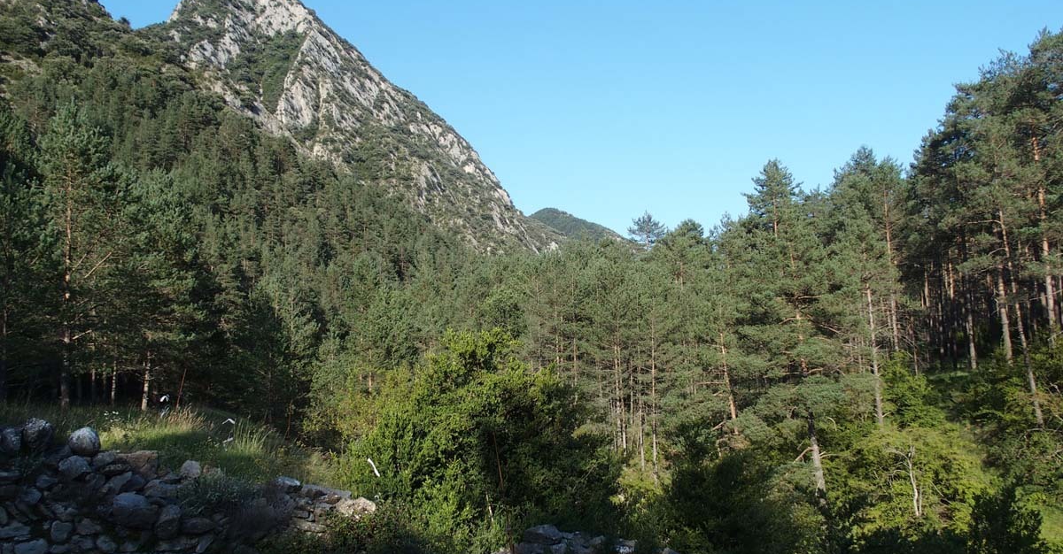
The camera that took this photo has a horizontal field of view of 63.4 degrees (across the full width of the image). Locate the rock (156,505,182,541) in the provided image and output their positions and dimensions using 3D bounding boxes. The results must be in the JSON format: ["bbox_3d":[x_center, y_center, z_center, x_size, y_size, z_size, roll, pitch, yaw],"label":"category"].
[{"bbox_3d":[-2.974,2.008,7.050,0.211,0.265,0.240,-1,-7,0],"label":"rock"}]

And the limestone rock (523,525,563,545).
[{"bbox_3d":[0.098,2.312,7.700,0.344,0.144,0.260,-1,-7,0],"label":"limestone rock"}]

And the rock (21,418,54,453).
[{"bbox_3d":[-4.189,1.343,7.300,0.255,0.274,0.260,-1,-7,0],"label":"rock"}]

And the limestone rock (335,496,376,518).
[{"bbox_3d":[-1.593,2.092,7.800,0.341,0.166,0.260,-1,-7,0],"label":"limestone rock"}]

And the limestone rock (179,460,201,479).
[{"bbox_3d":[-2.826,1.590,7.100,0.151,0.148,0.170,-1,-7,0],"label":"limestone rock"}]

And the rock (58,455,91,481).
[{"bbox_3d":[-3.801,1.587,7.150,0.250,0.198,0.230,-1,-7,0],"label":"rock"}]

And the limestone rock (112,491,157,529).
[{"bbox_3d":[-3.109,1.830,6.750,0.281,0.260,0.300,-1,-7,0],"label":"limestone rock"}]

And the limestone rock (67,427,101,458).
[{"bbox_3d":[-3.794,1.403,7.300,0.263,0.245,0.250,-1,-7,0],"label":"limestone rock"}]

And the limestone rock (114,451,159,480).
[{"bbox_3d":[-3.218,1.531,7.000,0.291,0.211,0.260,-1,-7,0],"label":"limestone rock"}]

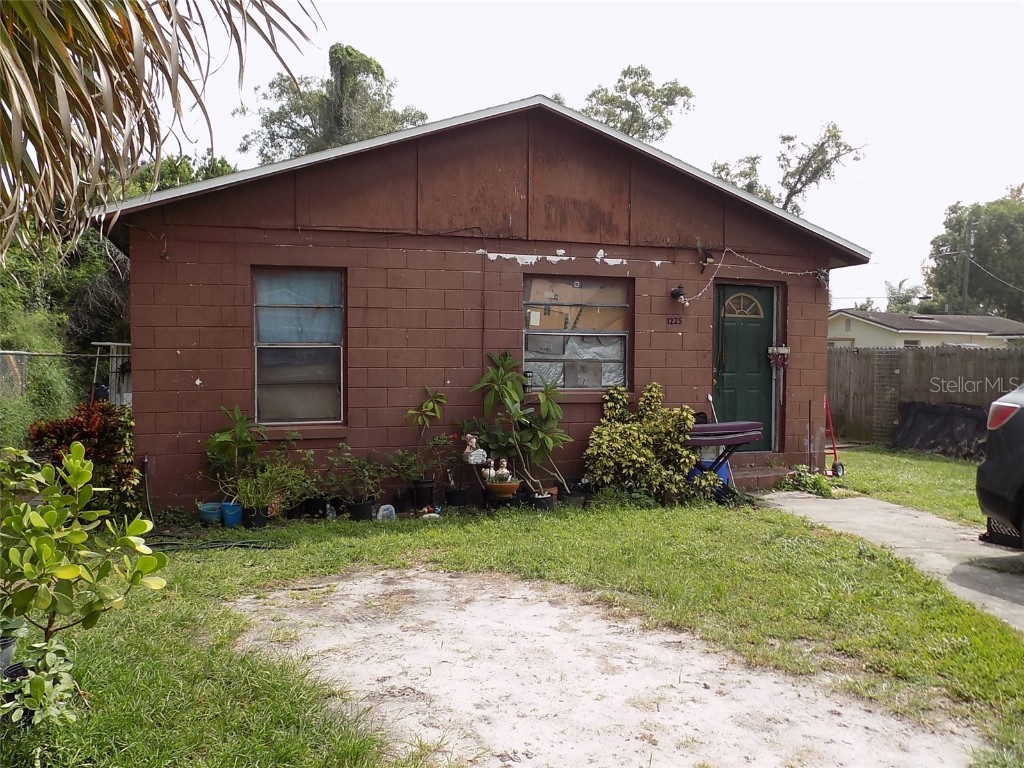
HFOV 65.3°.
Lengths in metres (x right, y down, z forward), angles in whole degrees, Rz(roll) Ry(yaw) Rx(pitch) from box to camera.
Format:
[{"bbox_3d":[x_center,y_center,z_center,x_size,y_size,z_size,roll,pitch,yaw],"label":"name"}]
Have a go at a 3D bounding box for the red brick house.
[{"bbox_3d":[-1.301,-0.994,13.308,8.534,4.277,10.400,0,2,-18],"label":"red brick house"}]

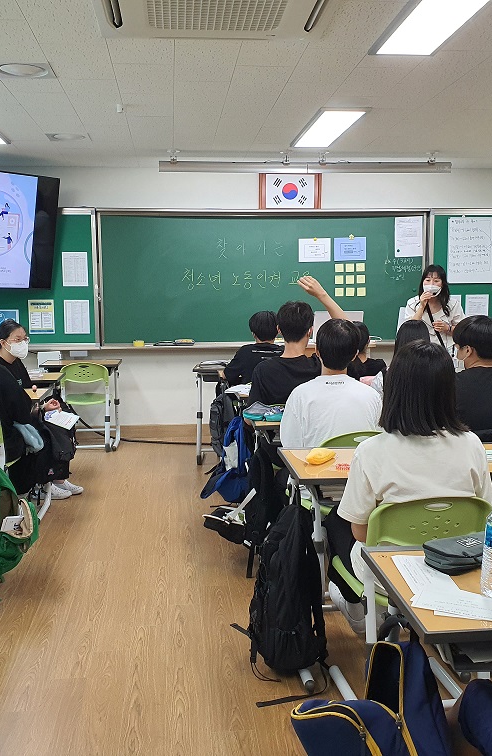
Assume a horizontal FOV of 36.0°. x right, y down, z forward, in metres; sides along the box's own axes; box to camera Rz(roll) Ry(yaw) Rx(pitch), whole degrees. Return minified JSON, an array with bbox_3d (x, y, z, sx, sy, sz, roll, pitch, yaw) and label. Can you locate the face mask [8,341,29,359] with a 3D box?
[{"bbox_3d":[-1.486,-0.186,4.931,0.090,0.115,0.130,7,10,20],"label":"face mask"}]

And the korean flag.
[{"bbox_3d":[0.394,-1.680,6.787,0.460,0.310,0.030,-1,7,-5],"label":"korean flag"}]

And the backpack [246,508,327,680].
[{"bbox_3d":[0.152,0.750,2.781,0.260,0.585,0.300,-2,7,-13],"label":"backpack"}]

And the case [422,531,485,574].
[{"bbox_3d":[0.486,0.371,1.621,0.200,0.048,0.100,-4,7,-27],"label":"case"}]

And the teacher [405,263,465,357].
[{"bbox_3d":[1.567,-0.159,6.349,0.500,1.560,0.340,1,7,11],"label":"teacher"}]

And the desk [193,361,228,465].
[{"bbox_3d":[-0.112,0.271,5.934,0.610,0.725,0.460,-1,7,-5],"label":"desk"}]

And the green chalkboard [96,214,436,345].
[{"bbox_3d":[0.184,-0.876,6.702,2.948,1.200,0.080,-1,7,-5],"label":"green chalkboard"}]

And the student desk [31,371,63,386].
[{"bbox_3d":[-1.687,0.371,5.570,0.690,0.755,0.490,-1,7,-5],"label":"student desk"}]

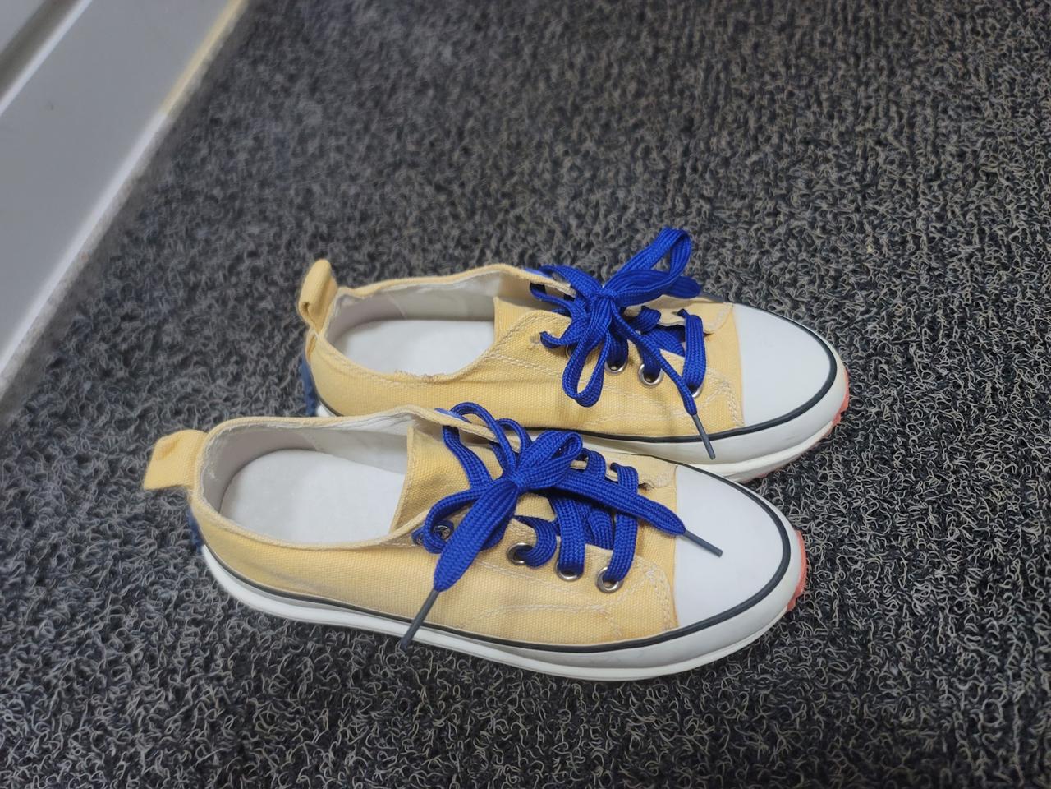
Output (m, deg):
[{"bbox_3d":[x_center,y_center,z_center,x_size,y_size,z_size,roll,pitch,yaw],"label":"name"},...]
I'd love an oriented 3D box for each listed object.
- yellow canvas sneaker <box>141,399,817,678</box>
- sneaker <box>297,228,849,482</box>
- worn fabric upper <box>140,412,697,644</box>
[{"bbox_3d":[-0.021,0.046,0.299,0.271,0.096,0.094,4,56,5],"label":"yellow canvas sneaker"},{"bbox_3d":[0.019,-0.022,0.344,0.267,0.096,0.094,1,56,3],"label":"sneaker"},{"bbox_3d":[-0.048,0.040,0.296,0.216,0.070,0.084,4,56,5],"label":"worn fabric upper"}]

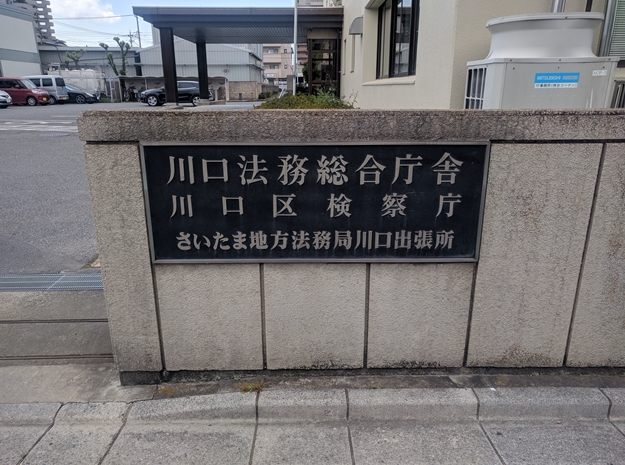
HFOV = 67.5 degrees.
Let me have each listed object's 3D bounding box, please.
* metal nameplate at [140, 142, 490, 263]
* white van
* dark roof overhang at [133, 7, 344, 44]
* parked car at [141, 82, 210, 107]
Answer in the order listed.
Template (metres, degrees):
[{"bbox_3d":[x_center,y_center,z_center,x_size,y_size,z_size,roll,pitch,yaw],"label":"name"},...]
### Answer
[{"bbox_3d":[0.017,-0.124,2.070,1.485,0.548,0.040,0,17,-1],"label":"metal nameplate"},{"bbox_3d":[-18.600,-9.556,31.390,3.395,1.880,1.475,0,17,-1],"label":"white van"},{"bbox_3d":[-2.892,-9.533,22.024,8.018,0.642,8.560,0,17,-1],"label":"dark roof overhang"},{"bbox_3d":[-8.310,-8.600,28.893,4.380,1.500,1.790,0,17,-1],"label":"parked car"}]

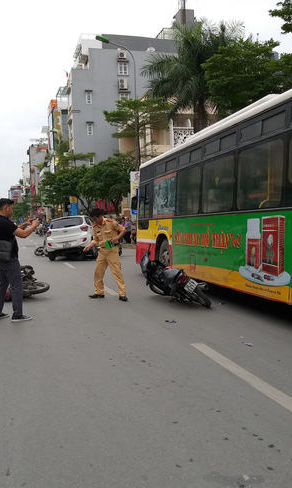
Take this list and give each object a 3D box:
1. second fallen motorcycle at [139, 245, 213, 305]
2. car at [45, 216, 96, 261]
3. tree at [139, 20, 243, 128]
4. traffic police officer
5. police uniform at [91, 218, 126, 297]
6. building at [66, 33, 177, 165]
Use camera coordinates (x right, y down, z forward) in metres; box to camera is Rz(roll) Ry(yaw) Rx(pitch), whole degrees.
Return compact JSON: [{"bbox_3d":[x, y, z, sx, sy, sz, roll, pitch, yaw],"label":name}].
[{"bbox_3d":[0.360,0.580,7.620,1.050,0.680,1.880,43,-15,-18],"label":"second fallen motorcycle"},{"bbox_3d":[-2.650,-0.300,19.200,1.680,1.500,3.770,-8,2,6],"label":"car"},{"bbox_3d":[2.150,-4.900,22.300,4.700,10.600,4.700,-1,2,0],"label":"tree"},{"bbox_3d":[-0.700,0.155,8.500,0.740,1.610,0.500,0,3,30],"label":"traffic police officer"},{"bbox_3d":[-0.655,0.230,8.500,0.600,1.370,0.420,0,3,30],"label":"police uniform"},{"bbox_3d":[-2.600,-12.400,60.800,14.000,23.000,6.500,-2,2,-16],"label":"building"}]

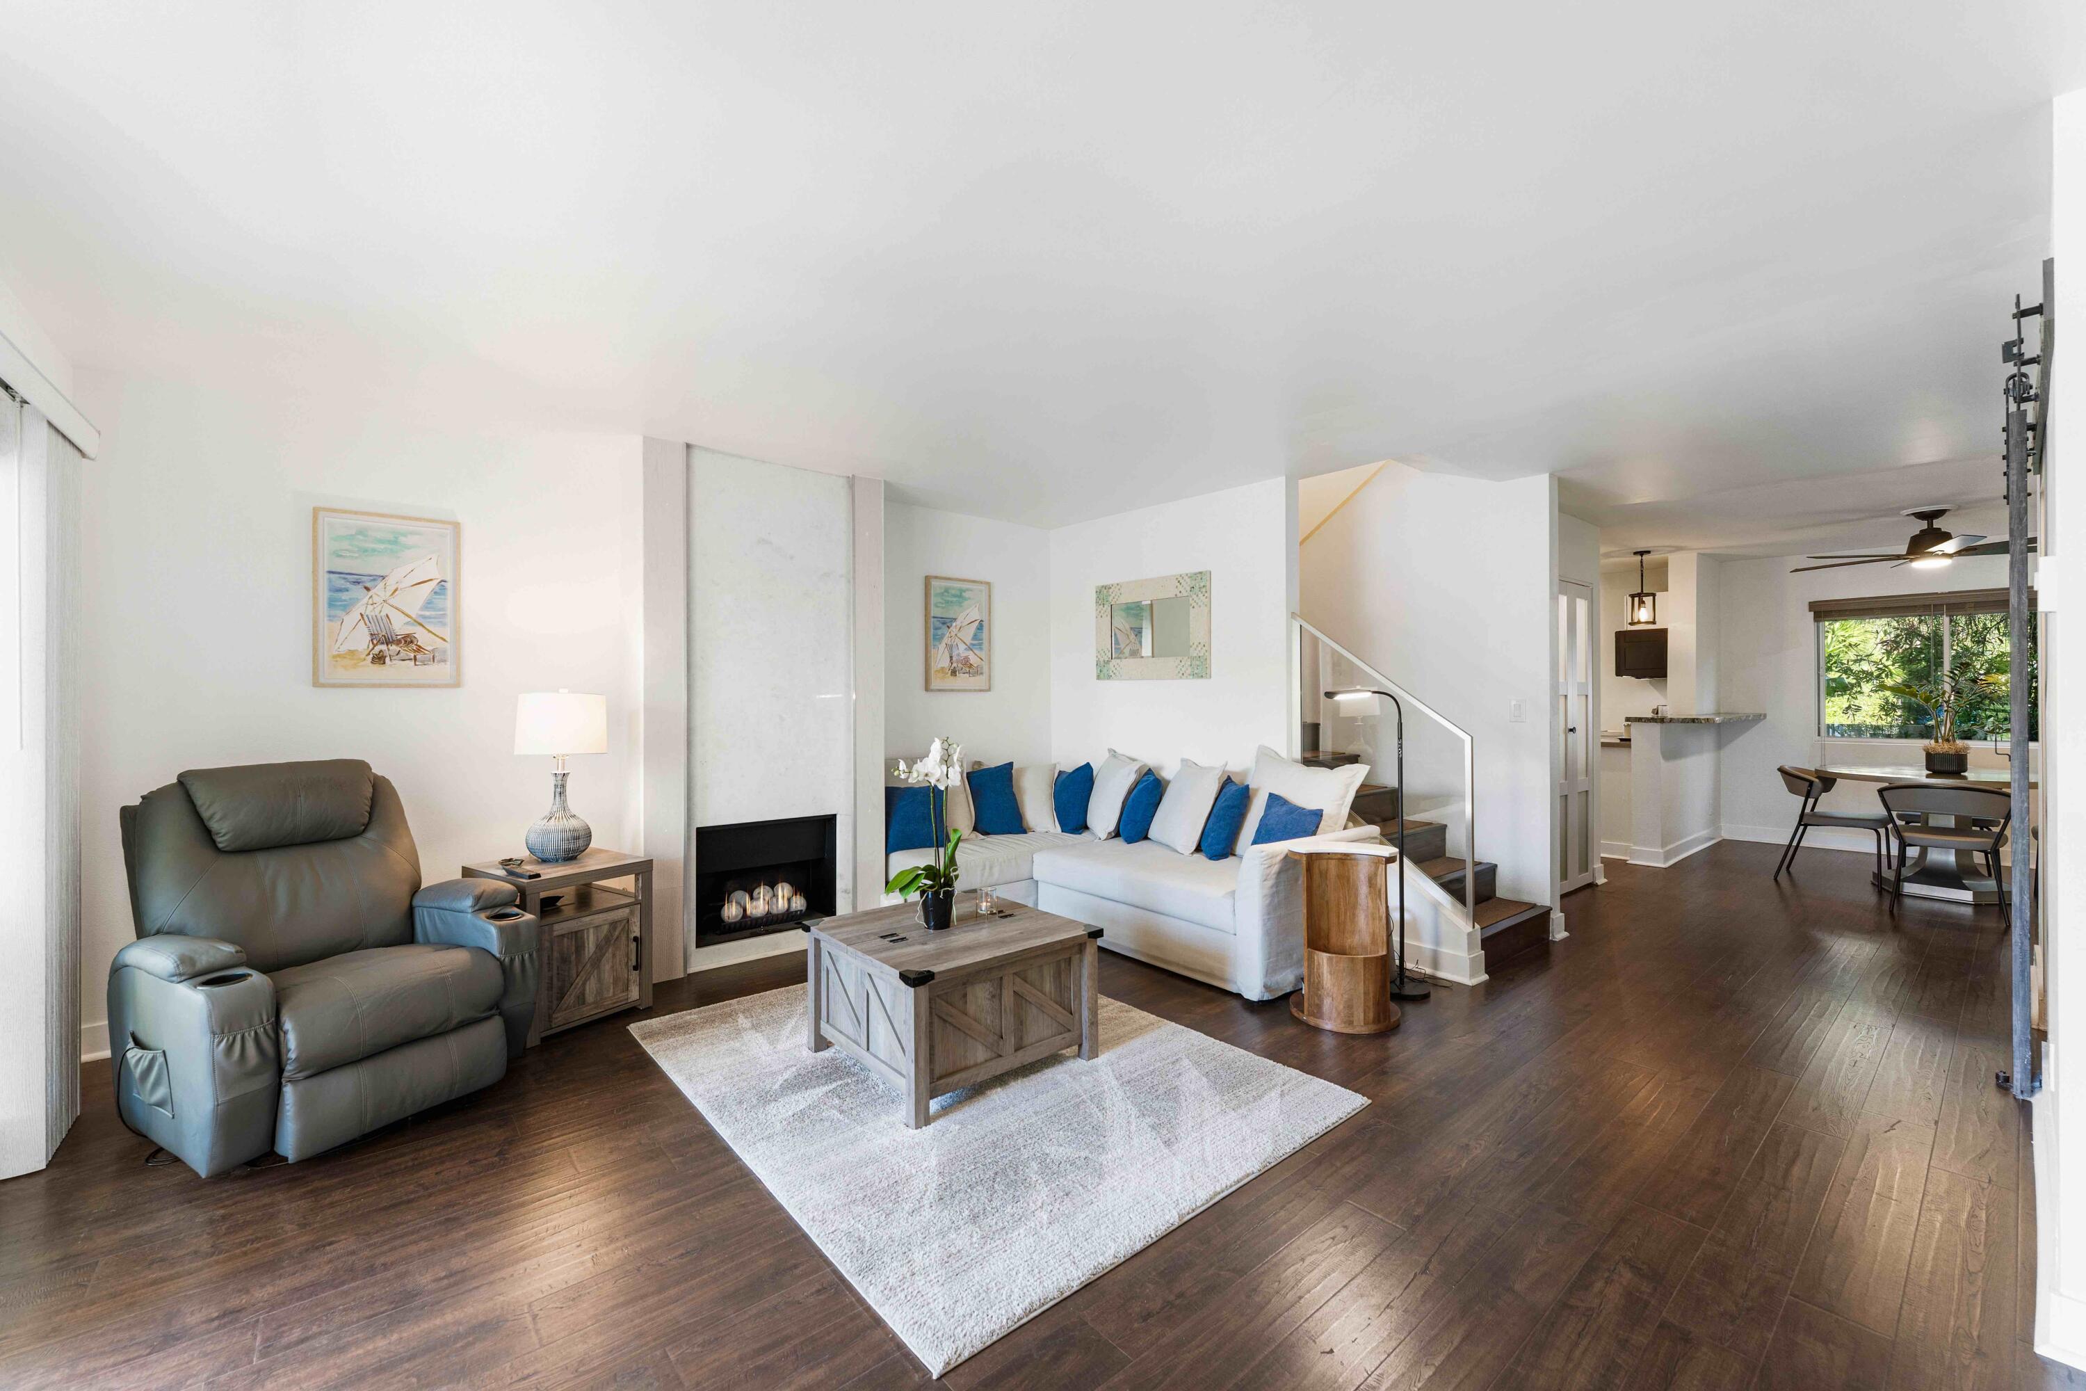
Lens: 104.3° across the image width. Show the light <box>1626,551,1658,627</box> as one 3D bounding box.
[{"bbox_3d":[4.881,-0.870,6.610,0.165,0.610,0.165,0,0,-40],"label":"light"}]

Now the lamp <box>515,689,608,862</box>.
[{"bbox_3d":[-1.998,0.326,3.365,0.335,0.700,0.335,0,0,33],"label":"lamp"}]

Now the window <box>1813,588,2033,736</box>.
[{"bbox_3d":[6.870,-0.213,6.185,0.100,1.140,1.450,0,0,-40],"label":"window"}]

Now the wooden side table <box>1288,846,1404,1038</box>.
[{"bbox_3d":[1.223,0.962,3.306,0.430,0.650,0.430,0,0,24],"label":"wooden side table"}]

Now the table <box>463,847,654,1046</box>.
[{"bbox_3d":[-1.950,0.982,3.280,0.480,0.610,0.475,0,0,33],"label":"table"}]

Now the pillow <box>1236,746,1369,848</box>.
[{"bbox_3d":[1.271,0.562,3.967,0.180,0.560,0.580,17,-3,-41],"label":"pillow"}]

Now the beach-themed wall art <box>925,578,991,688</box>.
[{"bbox_3d":[-0.541,-0.387,5.179,0.490,0.720,0.030,0,0,-40],"label":"beach-themed wall art"}]

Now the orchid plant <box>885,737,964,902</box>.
[{"bbox_3d":[-0.425,0.460,2.970,0.280,0.630,0.230,0,0,0],"label":"orchid plant"}]

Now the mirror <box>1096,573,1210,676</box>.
[{"bbox_3d":[0.648,-0.407,5.001,0.030,0.610,0.940,0,0,-40],"label":"mirror"}]

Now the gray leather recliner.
[{"bbox_3d":[-2.345,0.769,2.668,1.000,1.040,0.860,0,0,29],"label":"gray leather recliner"}]

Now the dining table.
[{"bbox_3d":[5.881,0.901,5.308,1.220,0.760,1.220,0,0,-40],"label":"dining table"}]

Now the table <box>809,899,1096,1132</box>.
[{"bbox_3d":[-0.324,1.048,2.882,0.755,0.460,0.755,0,0,-41],"label":"table"}]

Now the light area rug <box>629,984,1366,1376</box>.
[{"bbox_3d":[-0.286,1.281,2.866,1.617,0.015,2.142,0,0,-41],"label":"light area rug"}]

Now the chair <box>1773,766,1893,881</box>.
[{"bbox_3d":[5.429,0.894,5.593,0.550,0.780,0.580,0,0,-40],"label":"chair"}]

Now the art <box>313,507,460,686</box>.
[{"bbox_3d":[-2.714,-0.401,3.356,0.483,0.720,0.030,0,0,-40],"label":"art"}]

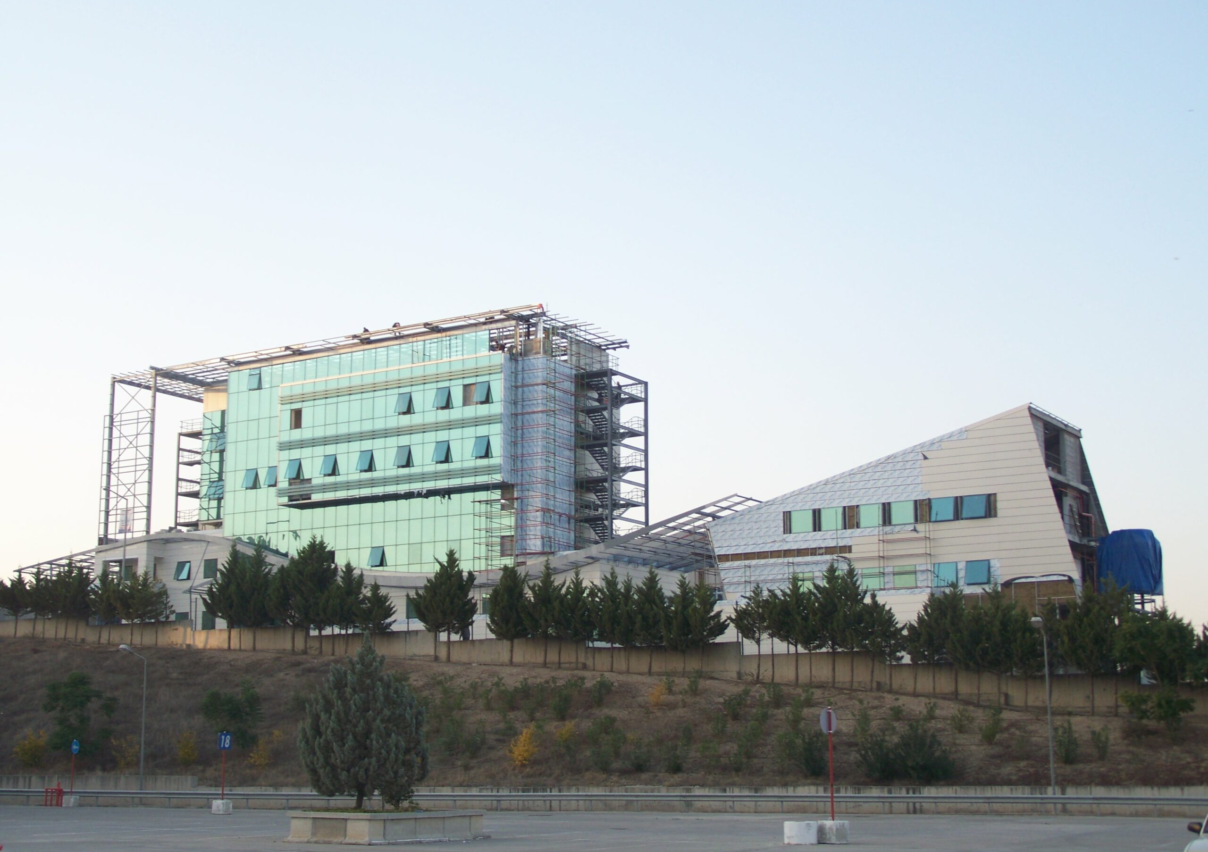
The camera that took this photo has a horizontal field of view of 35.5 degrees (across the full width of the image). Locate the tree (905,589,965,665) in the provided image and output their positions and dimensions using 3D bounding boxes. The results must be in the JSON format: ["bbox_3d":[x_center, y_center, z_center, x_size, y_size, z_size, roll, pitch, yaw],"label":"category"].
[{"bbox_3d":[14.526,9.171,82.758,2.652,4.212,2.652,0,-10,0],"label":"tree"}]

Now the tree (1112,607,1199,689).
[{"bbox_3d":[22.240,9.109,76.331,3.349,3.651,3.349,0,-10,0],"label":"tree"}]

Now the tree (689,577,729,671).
[{"bbox_3d":[4.960,9.504,90.034,1.936,4.362,1.936,-1,-10,3],"label":"tree"}]

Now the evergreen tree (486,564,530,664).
[{"bbox_3d":[-4.737,9.325,93.450,2.236,4.953,2.236,0,-10,0],"label":"evergreen tree"}]

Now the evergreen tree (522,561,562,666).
[{"bbox_3d":[-3.120,9.322,94.391,2.033,5.476,2.033,0,-10,0],"label":"evergreen tree"}]

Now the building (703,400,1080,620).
[{"bbox_3d":[18.699,7.470,112.899,22.890,14.442,9.328,-6,-12,30],"label":"building"}]

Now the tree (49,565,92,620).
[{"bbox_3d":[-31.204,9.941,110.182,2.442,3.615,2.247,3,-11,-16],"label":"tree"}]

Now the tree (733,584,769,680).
[{"bbox_3d":[6.901,9.739,88.899,1.731,4.659,1.731,-1,-10,4],"label":"tree"}]

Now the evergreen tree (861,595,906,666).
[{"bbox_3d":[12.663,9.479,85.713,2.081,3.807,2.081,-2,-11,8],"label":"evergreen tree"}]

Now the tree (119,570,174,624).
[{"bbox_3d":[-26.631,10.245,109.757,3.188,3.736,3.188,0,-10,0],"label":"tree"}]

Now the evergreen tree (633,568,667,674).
[{"bbox_3d":[2.207,9.383,90.860,1.729,5.176,1.729,0,-10,0],"label":"evergreen tree"}]

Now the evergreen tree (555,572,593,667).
[{"bbox_3d":[-1.501,9.591,93.640,1.922,4.797,1.922,0,-10,-1],"label":"evergreen tree"}]

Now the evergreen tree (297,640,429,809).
[{"bbox_3d":[-5.664,7.000,44.264,3.078,3.942,2.924,1,-11,-7],"label":"evergreen tree"}]

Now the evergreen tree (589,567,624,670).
[{"bbox_3d":[0.162,9.407,92.207,1.755,5.115,1.755,0,-10,0],"label":"evergreen tree"}]

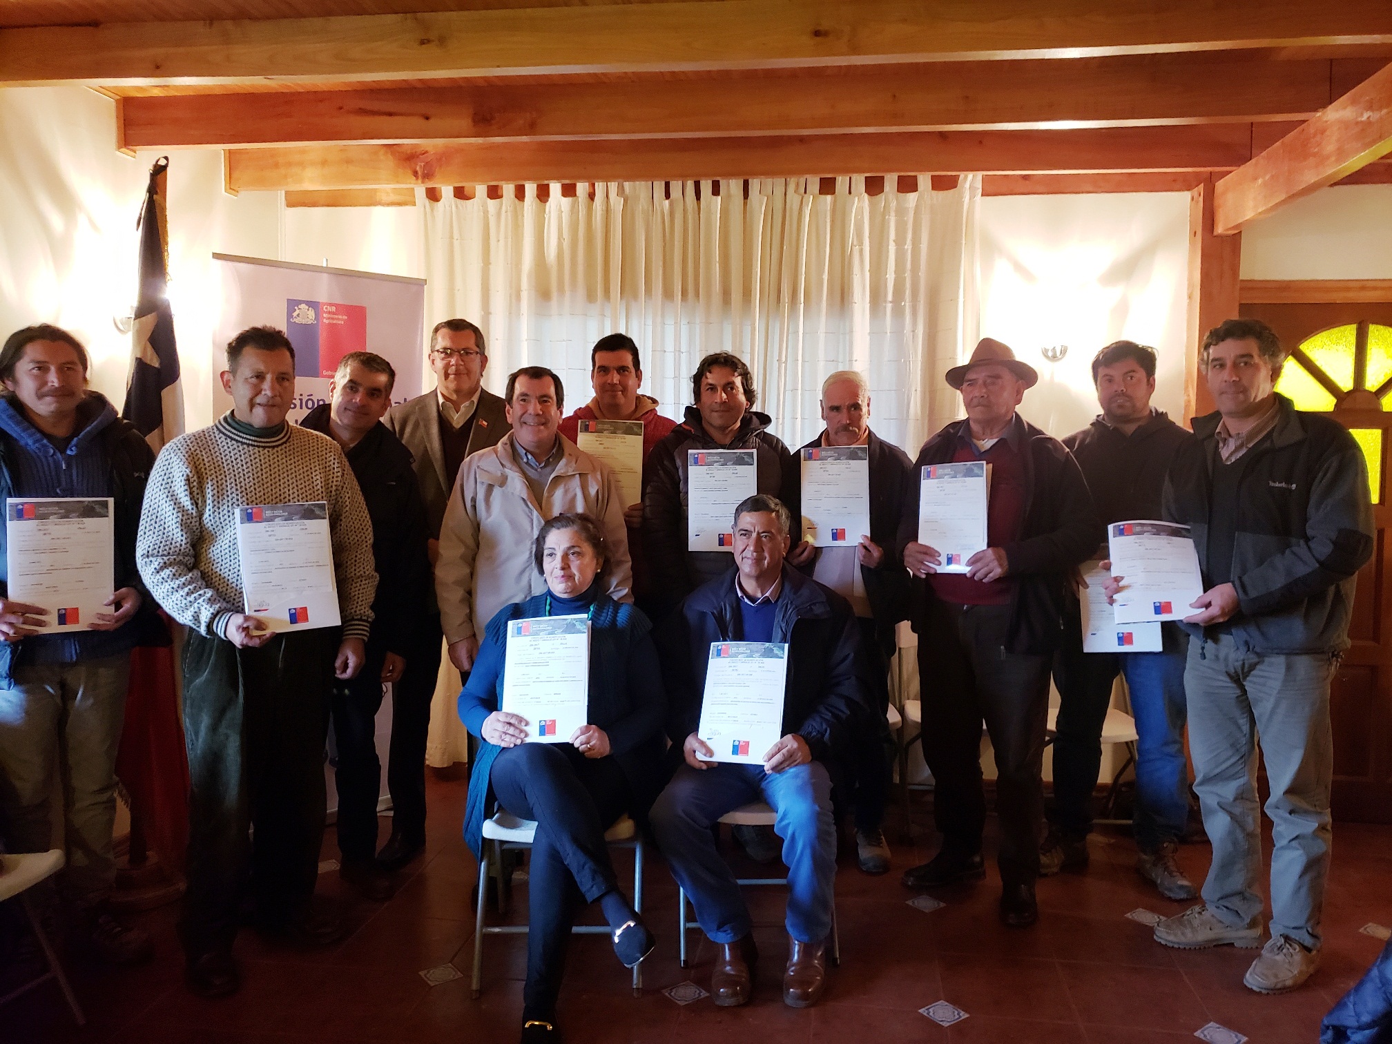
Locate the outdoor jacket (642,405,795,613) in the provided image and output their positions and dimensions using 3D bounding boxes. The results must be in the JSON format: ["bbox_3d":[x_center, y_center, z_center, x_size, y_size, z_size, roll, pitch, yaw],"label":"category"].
[{"bbox_3d":[0.081,-0.030,3.607,0.542,0.744,0.381,0,3,1],"label":"outdoor jacket"}]

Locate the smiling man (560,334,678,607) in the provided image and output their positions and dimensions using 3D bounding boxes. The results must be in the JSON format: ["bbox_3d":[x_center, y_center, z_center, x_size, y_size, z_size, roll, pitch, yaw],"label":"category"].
[{"bbox_3d":[-0.277,0.252,3.694,0.532,1.817,0.422,0,3,-5],"label":"smiling man"}]

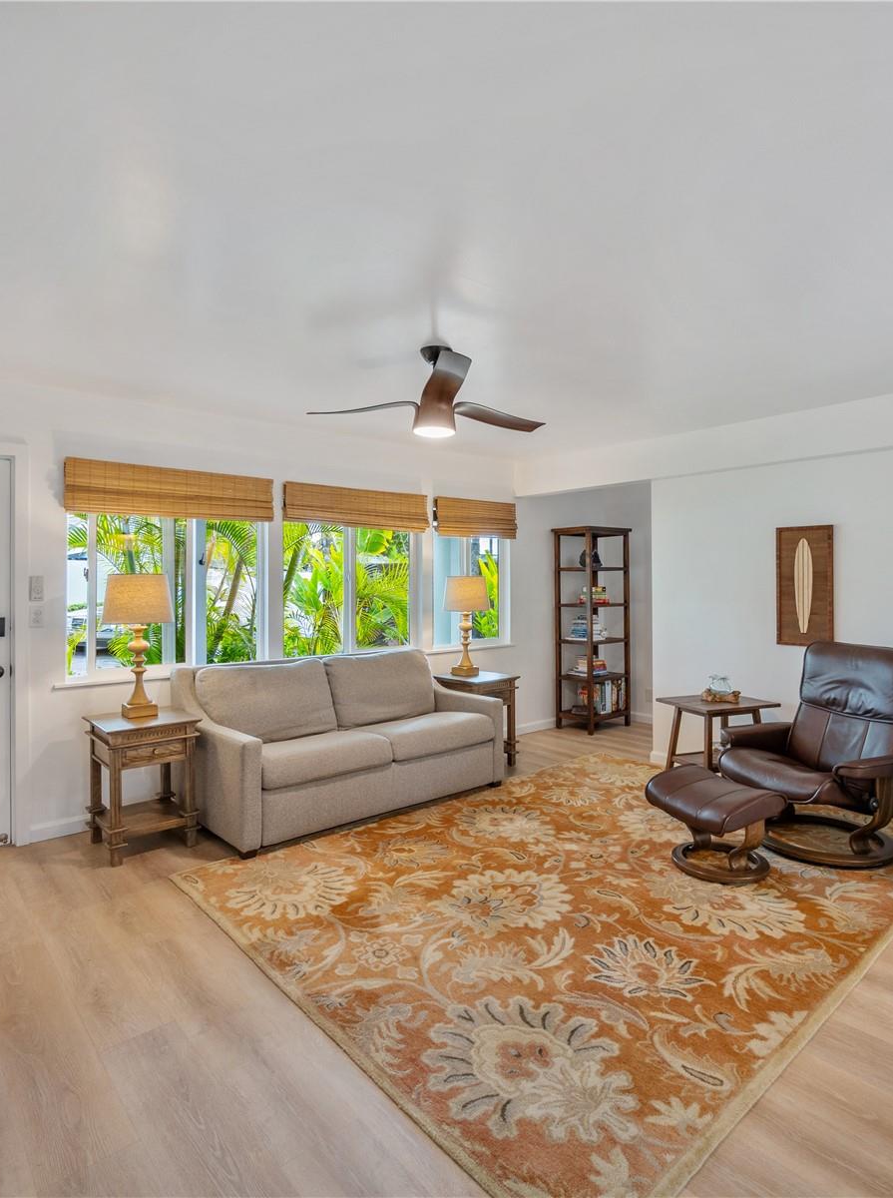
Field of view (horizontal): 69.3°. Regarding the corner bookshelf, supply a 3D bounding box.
[{"bbox_3d":[1.438,0.294,6.338,0.629,1.932,0.436,-1,1,-41],"label":"corner bookshelf"}]

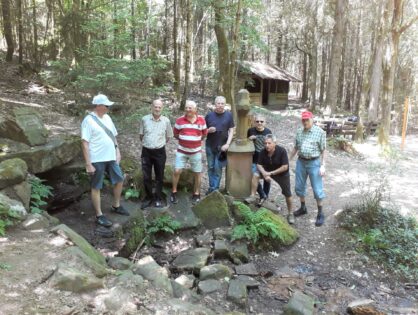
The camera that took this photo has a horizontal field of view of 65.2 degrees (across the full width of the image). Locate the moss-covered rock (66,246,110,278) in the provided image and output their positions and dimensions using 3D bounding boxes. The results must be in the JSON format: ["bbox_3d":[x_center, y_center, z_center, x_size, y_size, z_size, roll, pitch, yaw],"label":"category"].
[{"bbox_3d":[-1.200,1.010,3.185,0.520,0.150,0.200,9,13,39],"label":"moss-covered rock"}]

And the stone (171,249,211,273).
[{"bbox_3d":[-0.215,1.292,4.122,0.410,0.130,0.340,2,11,12],"label":"stone"}]

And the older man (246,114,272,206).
[{"bbox_3d":[0.890,0.044,5.700,0.500,1.600,0.420,2,8,9],"label":"older man"}]

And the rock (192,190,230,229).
[{"bbox_3d":[0.045,0.777,4.880,0.560,0.500,0.420,1,8,0],"label":"rock"}]

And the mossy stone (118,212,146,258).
[{"bbox_3d":[-1.042,1.063,4.450,0.380,0.450,0.480,-1,6,-11],"label":"mossy stone"}]

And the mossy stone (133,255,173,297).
[{"bbox_3d":[-0.615,1.269,3.588,0.310,0.180,0.500,-6,12,-26],"label":"mossy stone"}]

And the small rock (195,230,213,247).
[{"bbox_3d":[-0.074,1.098,4.400,0.250,0.150,0.240,1,8,0],"label":"small rock"}]

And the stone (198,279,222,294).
[{"bbox_3d":[0.015,1.331,3.370,0.240,0.100,0.200,1,8,0],"label":"stone"}]

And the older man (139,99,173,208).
[{"bbox_3d":[-0.839,-0.065,5.233,0.520,1.730,0.340,0,10,-6],"label":"older man"}]

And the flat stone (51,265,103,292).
[{"bbox_3d":[-1.120,1.037,2.812,0.410,0.140,0.230,1,10,-3],"label":"flat stone"}]

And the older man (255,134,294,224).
[{"bbox_3d":[0.954,0.288,4.900,0.580,1.340,0.600,6,11,26],"label":"older man"}]

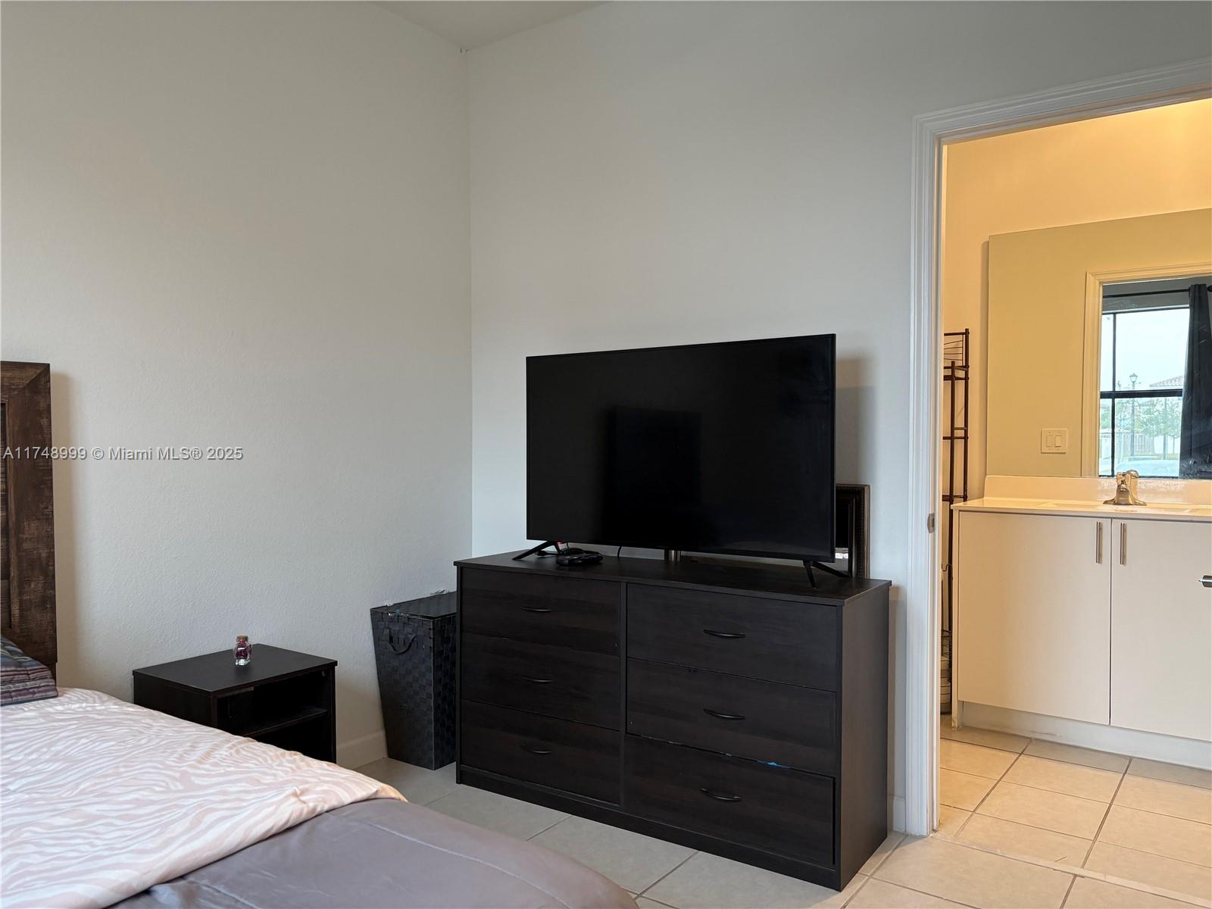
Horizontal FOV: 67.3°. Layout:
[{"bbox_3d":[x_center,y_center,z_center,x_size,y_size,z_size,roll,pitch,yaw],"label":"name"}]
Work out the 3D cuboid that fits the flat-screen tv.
[{"bbox_3d":[0.209,-0.021,2.934,1.121,0.648,0.080,1,1,34],"label":"flat-screen tv"}]

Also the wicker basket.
[{"bbox_3d":[-0.588,0.835,3.401,0.323,0.555,0.455,1,1,36],"label":"wicker basket"}]

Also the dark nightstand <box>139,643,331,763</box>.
[{"bbox_3d":[-1.058,0.867,2.621,0.381,0.521,0.393,1,1,34],"label":"dark nightstand"}]

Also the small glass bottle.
[{"bbox_3d":[-1.054,0.563,2.637,0.049,0.087,0.049,1,1,34],"label":"small glass bottle"}]

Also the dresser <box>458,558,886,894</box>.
[{"bbox_3d":[0.160,0.745,2.881,1.354,0.758,0.402,1,1,34],"label":"dresser"}]

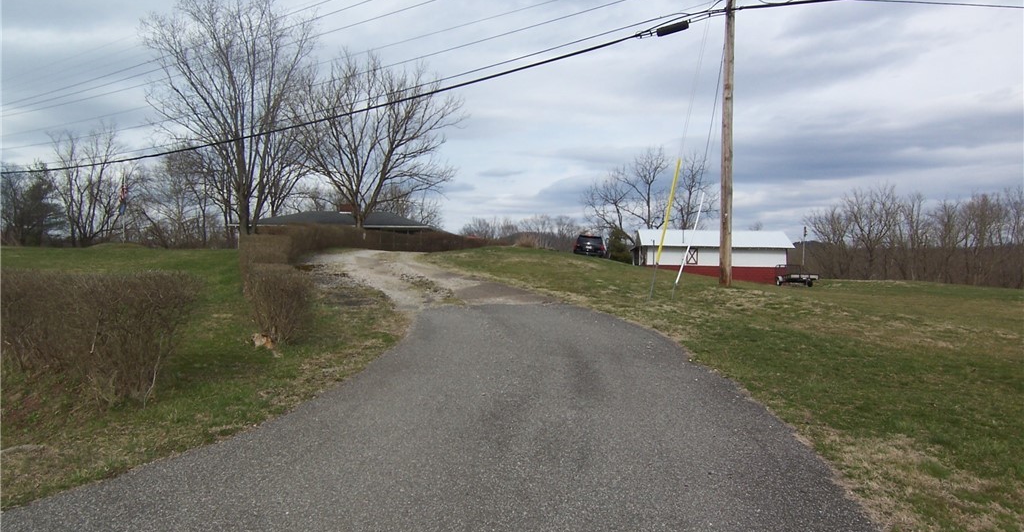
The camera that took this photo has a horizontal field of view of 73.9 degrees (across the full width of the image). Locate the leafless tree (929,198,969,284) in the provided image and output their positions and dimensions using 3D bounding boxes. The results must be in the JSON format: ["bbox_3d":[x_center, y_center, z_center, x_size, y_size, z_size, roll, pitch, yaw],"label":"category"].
[{"bbox_3d":[52.606,-3.013,82.000,4.821,10.244,5.000,1,1,0],"label":"leafless tree"}]

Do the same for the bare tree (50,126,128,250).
[{"bbox_3d":[-36.016,-6.862,58.000,6.990,10.400,6.500,1,1,0],"label":"bare tree"}]

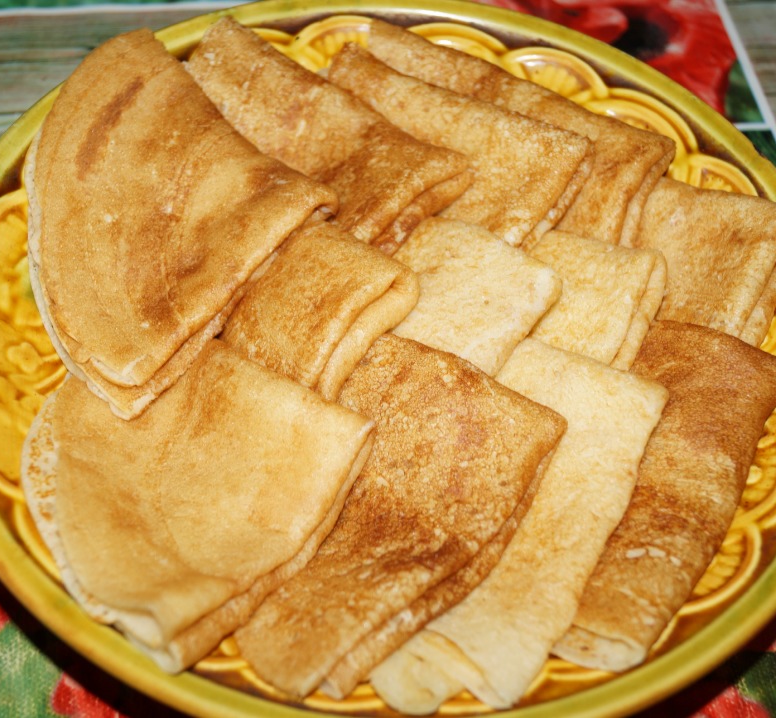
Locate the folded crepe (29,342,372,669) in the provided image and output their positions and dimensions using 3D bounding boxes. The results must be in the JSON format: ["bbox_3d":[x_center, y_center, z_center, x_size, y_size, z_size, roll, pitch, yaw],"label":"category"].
[{"bbox_3d":[-0.071,0.036,0.407,0.106,0.024,0.106,30,59,17],"label":"folded crepe"}]

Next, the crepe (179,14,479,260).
[{"bbox_3d":[-0.033,-0.086,0.495,0.130,0.022,0.068,30,58,16],"label":"crepe"}]

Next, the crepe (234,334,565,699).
[{"bbox_3d":[0.000,0.054,0.401,0.080,0.021,0.120,25,57,13],"label":"crepe"}]

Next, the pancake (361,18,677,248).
[{"bbox_3d":[0.035,-0.085,0.505,0.139,0.020,0.066,25,57,13],"label":"pancake"}]

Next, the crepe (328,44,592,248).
[{"bbox_3d":[0.015,-0.080,0.497,0.113,0.021,0.068,25,57,13],"label":"crepe"}]

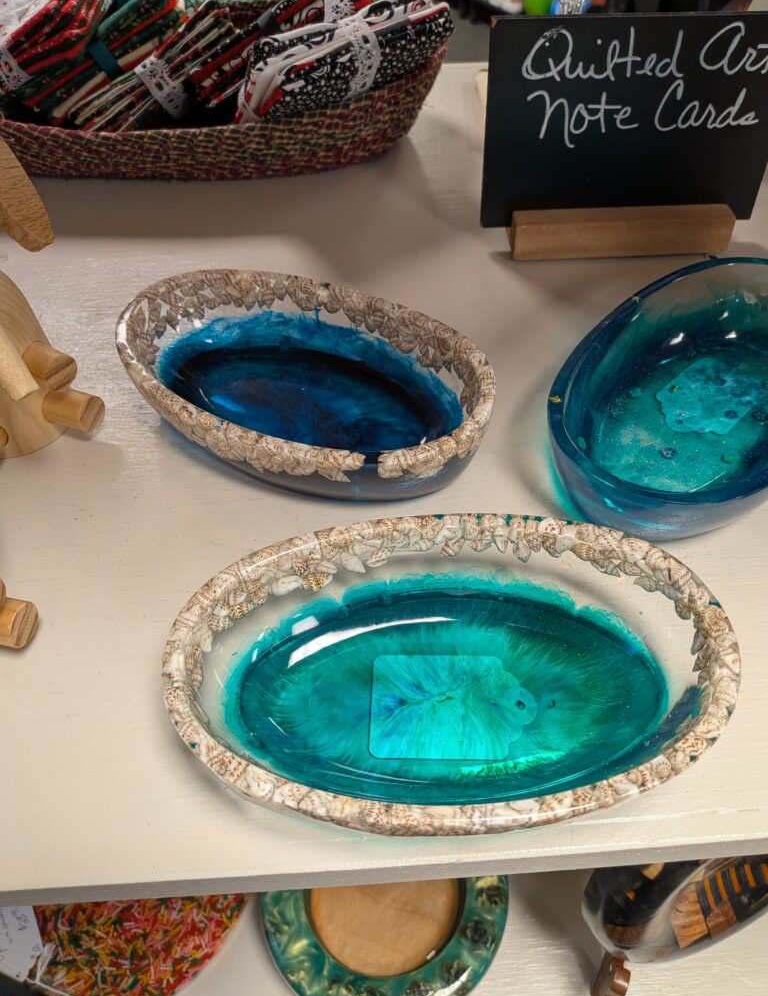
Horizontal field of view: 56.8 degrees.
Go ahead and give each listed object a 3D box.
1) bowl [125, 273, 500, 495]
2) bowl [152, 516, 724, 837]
[{"bbox_3d":[-0.052,-0.071,0.453,0.250,0.053,0.150,21,54,16],"label":"bowl"},{"bbox_3d":[0.031,0.082,0.329,0.250,0.053,0.150,-3,51,-3],"label":"bowl"}]

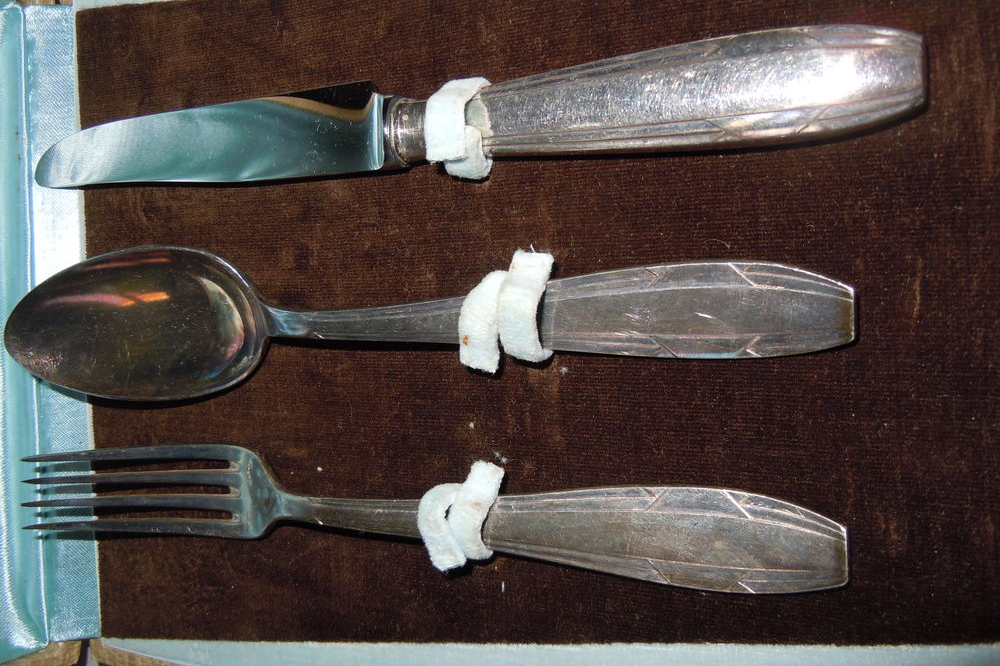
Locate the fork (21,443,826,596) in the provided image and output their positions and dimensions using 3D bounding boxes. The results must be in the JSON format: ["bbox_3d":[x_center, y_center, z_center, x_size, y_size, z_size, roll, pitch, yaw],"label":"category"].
[{"bbox_3d":[-0.030,0.035,0.174,0.185,0.018,0.022,-1,92,25],"label":"fork"}]

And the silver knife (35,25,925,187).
[{"bbox_3d":[-0.024,-0.040,0.170,0.193,0.014,0.018,0,92,25],"label":"silver knife"}]

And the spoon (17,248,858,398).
[{"bbox_3d":[-0.031,-0.002,0.172,0.188,0.020,0.034,0,92,25],"label":"spoon"}]

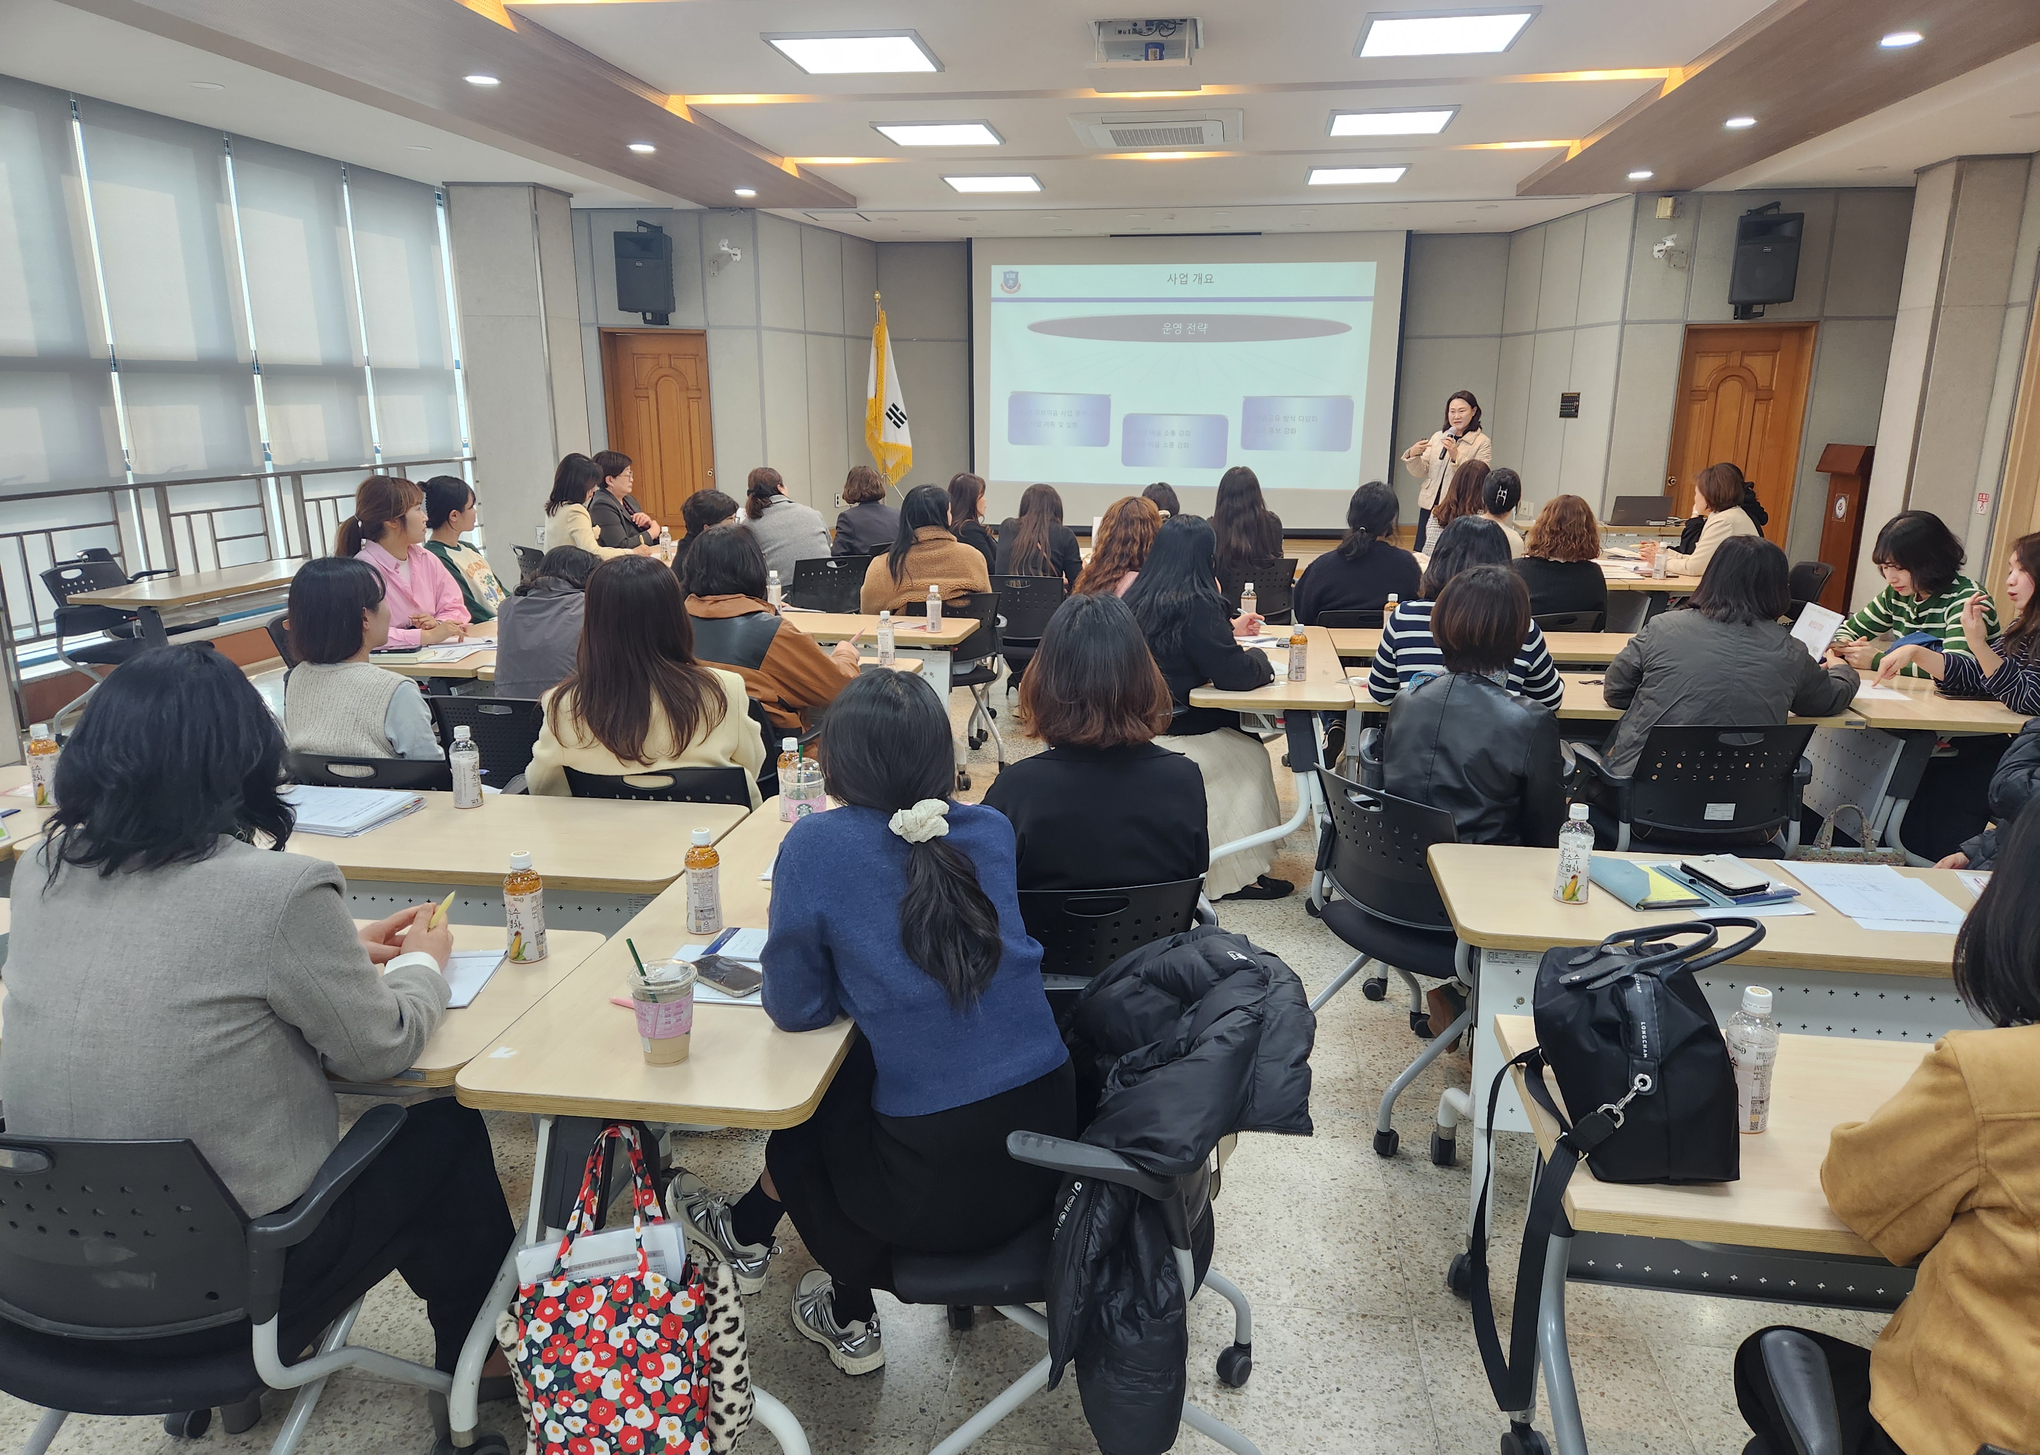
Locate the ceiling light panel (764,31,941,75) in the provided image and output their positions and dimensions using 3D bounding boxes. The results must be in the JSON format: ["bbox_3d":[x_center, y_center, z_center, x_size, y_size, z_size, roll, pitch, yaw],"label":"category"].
[{"bbox_3d":[-0.663,-2.745,5.522,0.610,0.050,0.610,2,14,8],"label":"ceiling light panel"}]

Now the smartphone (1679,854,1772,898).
[{"bbox_3d":[1.335,0.280,2.565,0.084,0.012,0.162,-2,14,-7],"label":"smartphone"}]

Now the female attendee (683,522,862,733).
[{"bbox_3d":[-0.868,-0.060,4.526,0.540,1.260,0.760,4,14,15],"label":"female attendee"}]

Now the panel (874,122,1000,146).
[{"bbox_3d":[-0.425,-3.174,7.235,0.610,0.050,0.640,2,15,6],"label":"panel"}]

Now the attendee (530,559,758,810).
[{"bbox_3d":[-0.866,0.179,3.576,0.560,1.220,0.740,1,15,4],"label":"attendee"}]

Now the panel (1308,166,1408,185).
[{"bbox_3d":[2.281,-3.739,9.211,0.645,0.035,0.645,2,14,8],"label":"panel"}]

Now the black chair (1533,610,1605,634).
[{"bbox_3d":[2.224,-0.155,5.893,0.580,0.800,0.580,-3,14,-12],"label":"black chair"}]

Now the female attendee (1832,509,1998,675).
[{"bbox_3d":[3.036,-0.087,4.595,0.750,1.270,0.500,-5,14,-18],"label":"female attendee"}]

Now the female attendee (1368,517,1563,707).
[{"bbox_3d":[1.345,-0.004,4.213,0.540,1.290,0.760,2,14,9],"label":"female attendee"}]

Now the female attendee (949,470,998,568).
[{"bbox_3d":[-0.222,-0.758,7.189,0.460,1.200,0.640,12,19,40],"label":"female attendee"}]

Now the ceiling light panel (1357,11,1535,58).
[{"bbox_3d":[1.734,-2.860,5.568,0.640,0.060,0.650,2,14,8],"label":"ceiling light panel"}]

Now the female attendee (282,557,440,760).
[{"bbox_3d":[-1.543,0.150,3.581,0.500,1.250,0.750,6,15,23],"label":"female attendee"}]

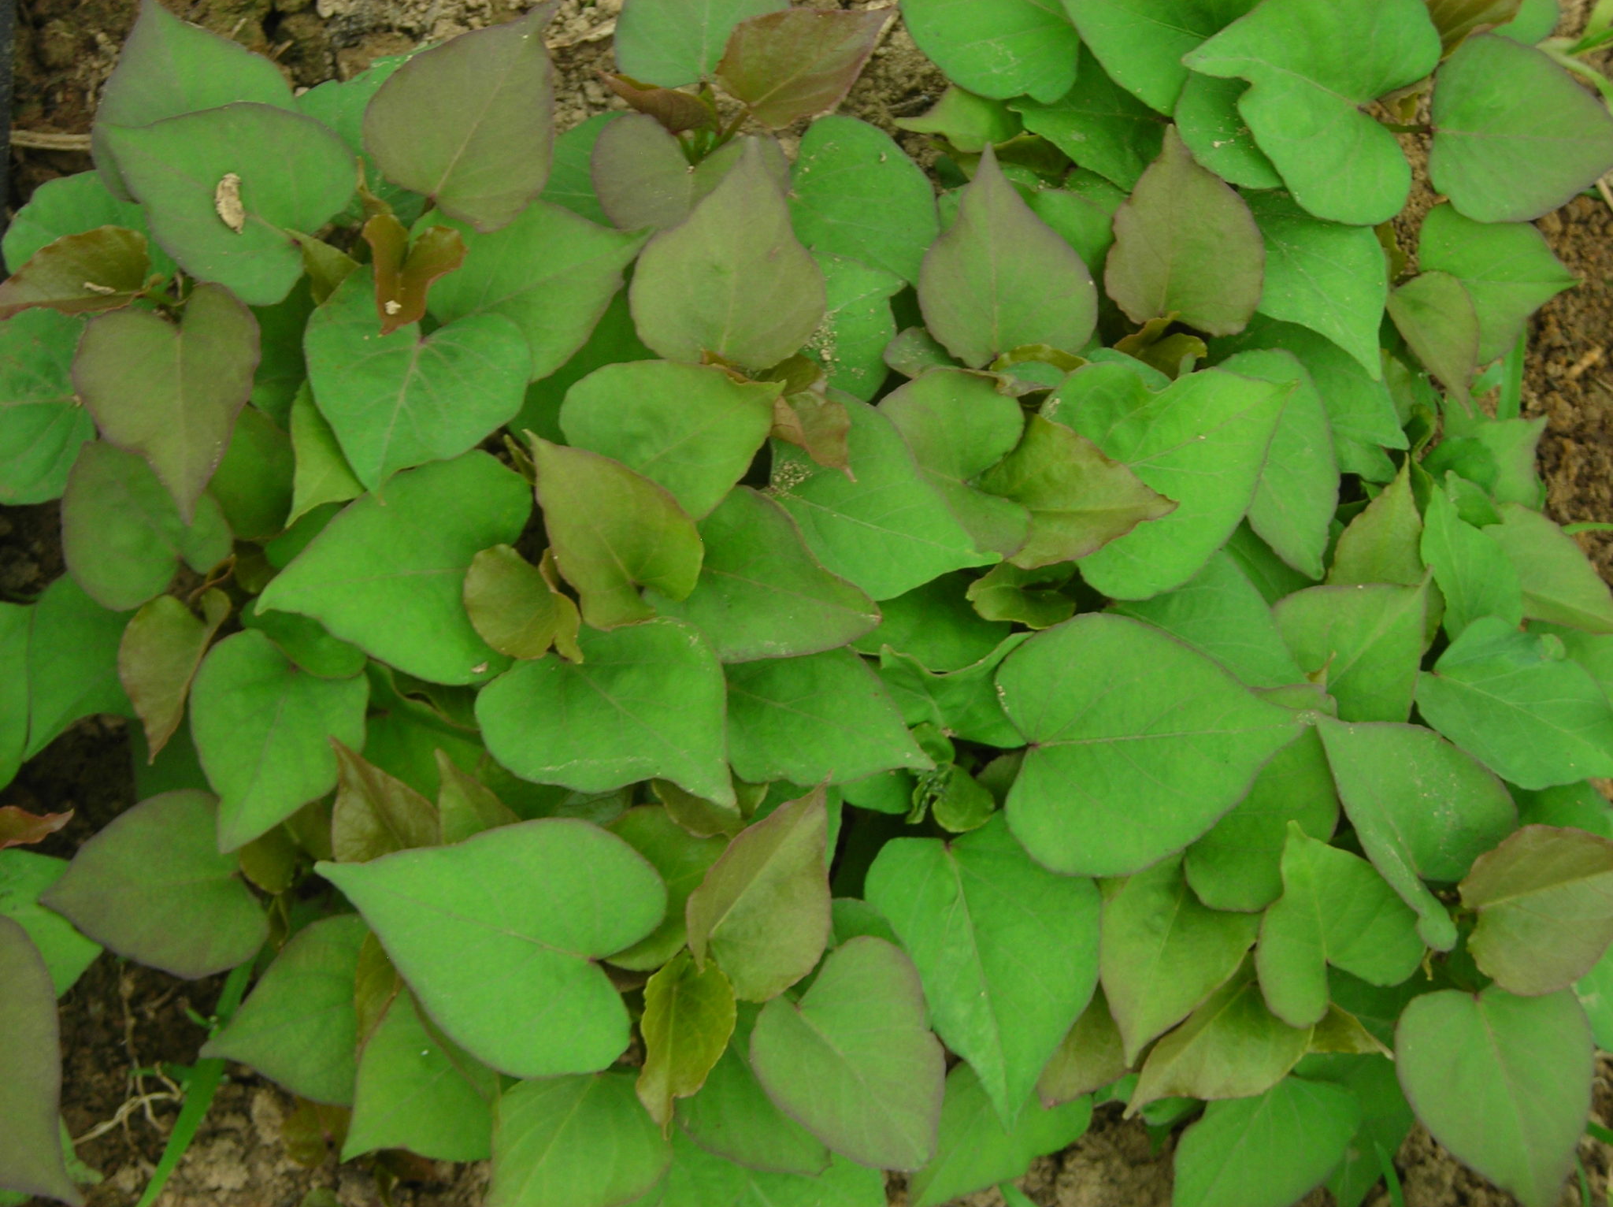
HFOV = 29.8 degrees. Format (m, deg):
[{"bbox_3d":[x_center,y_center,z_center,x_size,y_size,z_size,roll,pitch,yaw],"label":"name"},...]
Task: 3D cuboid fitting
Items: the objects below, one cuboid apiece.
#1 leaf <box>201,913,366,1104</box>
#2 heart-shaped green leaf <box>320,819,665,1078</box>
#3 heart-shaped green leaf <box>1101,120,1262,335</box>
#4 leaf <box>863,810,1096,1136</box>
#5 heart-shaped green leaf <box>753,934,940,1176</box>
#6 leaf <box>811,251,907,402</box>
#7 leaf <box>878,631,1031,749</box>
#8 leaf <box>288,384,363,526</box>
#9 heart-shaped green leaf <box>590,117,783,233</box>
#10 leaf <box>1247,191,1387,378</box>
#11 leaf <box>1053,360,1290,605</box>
[{"bbox_3d":[-0.143,0.122,0.885,0.069,0.018,0.057,-15,65,0],"label":"leaf"},{"bbox_3d":[-0.090,0.092,0.848,0.101,0.022,0.075,18,60,2],"label":"heart-shaped green leaf"},{"bbox_3d":[0.132,-0.130,1.055,0.055,0.018,0.076,-1,81,0],"label":"heart-shaped green leaf"},{"bbox_3d":[0.054,0.104,0.859,0.063,0.024,0.088,-11,77,-2],"label":"leaf"},{"bbox_3d":[0.020,0.130,0.845,0.053,0.018,0.061,-37,78,-9],"label":"heart-shaped green leaf"},{"bbox_3d":[0.007,-0.098,1.075,0.060,0.018,0.055,-15,71,-9],"label":"leaf"},{"bbox_3d":[0.049,0.029,1.007,0.050,0.025,0.043,-21,65,-10],"label":"leaf"},{"bbox_3d":[-0.165,-0.049,1.058,0.043,0.020,0.054,35,77,17],"label":"leaf"},{"bbox_3d":[-0.043,-0.152,1.106,0.073,0.020,0.076,2,57,2],"label":"heart-shaped green leaf"},{"bbox_3d":[0.179,-0.113,1.064,0.055,0.020,0.079,-31,83,-11],"label":"leaf"},{"bbox_3d":[0.110,-0.045,0.913,0.087,0.024,0.070,-28,76,-11],"label":"leaf"}]

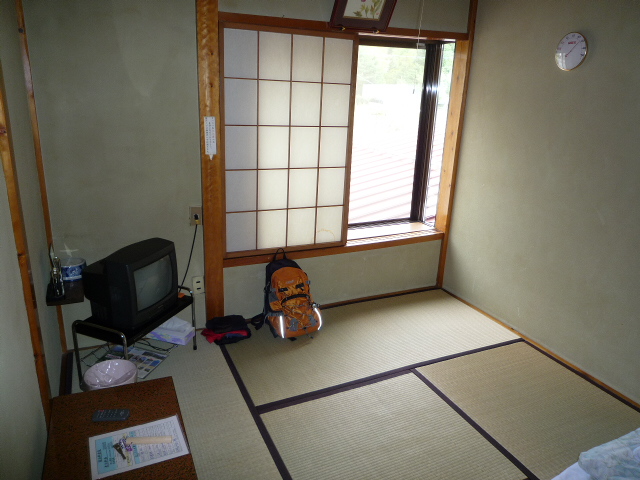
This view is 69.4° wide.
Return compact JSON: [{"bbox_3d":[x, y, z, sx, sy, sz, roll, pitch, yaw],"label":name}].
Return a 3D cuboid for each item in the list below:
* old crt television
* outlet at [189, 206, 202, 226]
[{"bbox_3d":[-1.032,0.203,2.483,0.350,0.350,0.372,8,19,18],"label":"old crt television"},{"bbox_3d":[-0.746,-0.141,2.783,0.070,0.119,0.012,-6,20,-24],"label":"outlet"}]

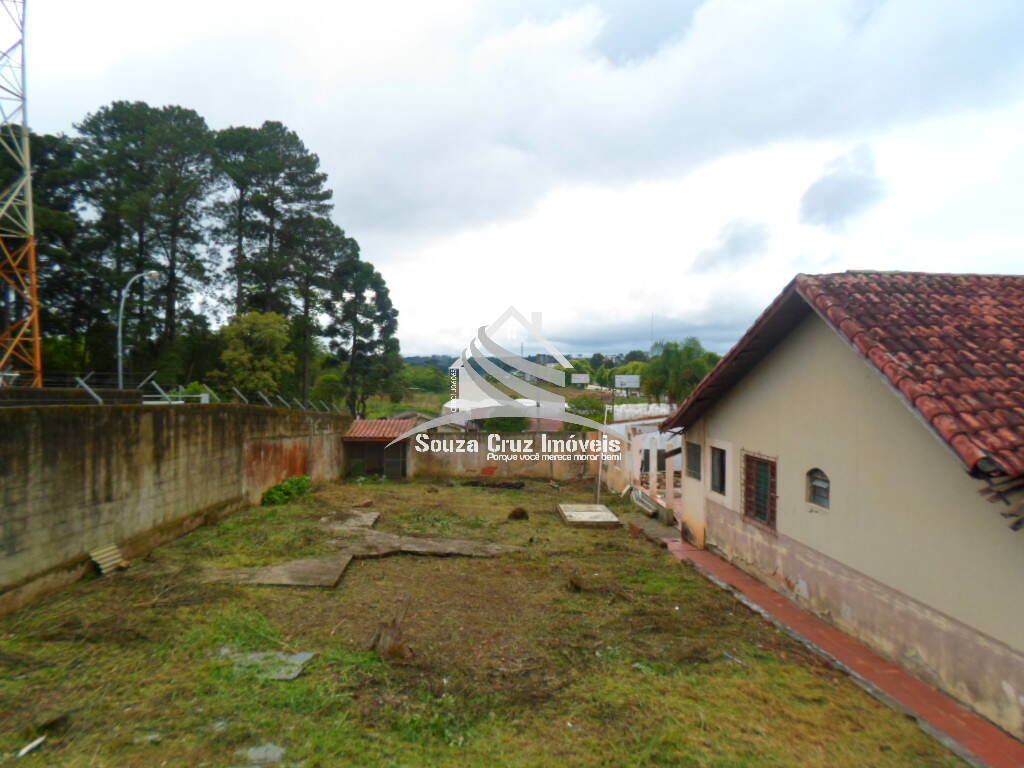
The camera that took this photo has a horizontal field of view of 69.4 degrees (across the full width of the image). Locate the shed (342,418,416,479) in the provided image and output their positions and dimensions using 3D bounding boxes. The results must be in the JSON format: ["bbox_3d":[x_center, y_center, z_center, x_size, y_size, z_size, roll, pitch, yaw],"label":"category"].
[{"bbox_3d":[-5.580,2.790,31.950,2.850,2.400,2.300,0,1,3],"label":"shed"}]

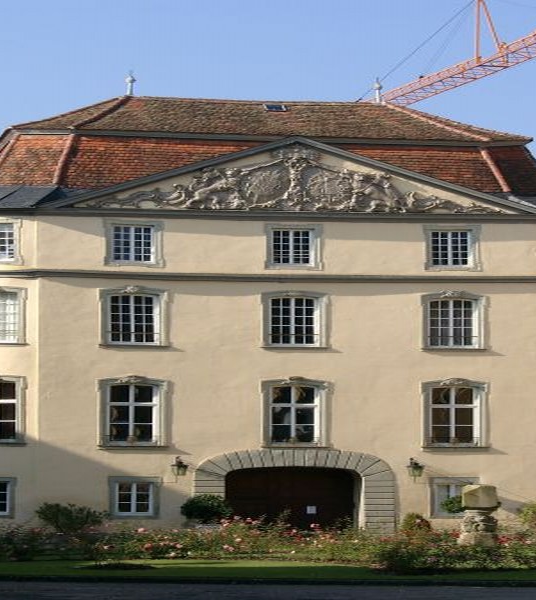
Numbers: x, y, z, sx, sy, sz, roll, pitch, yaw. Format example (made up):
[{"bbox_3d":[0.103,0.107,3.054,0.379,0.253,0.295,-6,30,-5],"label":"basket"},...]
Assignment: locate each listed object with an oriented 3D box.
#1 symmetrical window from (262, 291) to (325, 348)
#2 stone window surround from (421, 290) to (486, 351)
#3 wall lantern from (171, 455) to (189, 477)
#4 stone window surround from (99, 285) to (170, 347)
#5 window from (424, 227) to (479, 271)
[{"bbox_3d":[0.867,0.638,68.073,2.243,1.900,0.350,1,-3,-6],"label":"symmetrical window"},{"bbox_3d":[6.330,0.699,70.968,2.298,2.054,0.300,1,-5,-7],"label":"stone window surround"},{"bbox_3d":[-2.927,5.524,68.798,0.595,0.695,0.600,1,-5,-7],"label":"wall lantern"},{"bbox_3d":[-4.343,0.540,67.583,2.075,1.948,0.270,1,-3,-6],"label":"stone window surround"},{"bbox_3d":[5.550,-1.558,62.905,1.658,1.339,0.300,0,-5,-6],"label":"window"}]

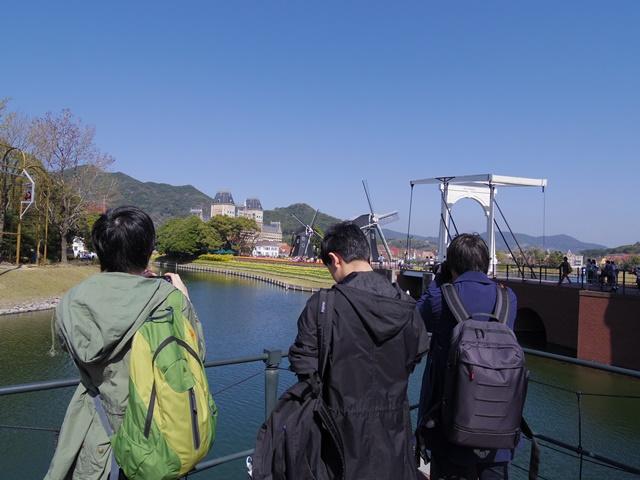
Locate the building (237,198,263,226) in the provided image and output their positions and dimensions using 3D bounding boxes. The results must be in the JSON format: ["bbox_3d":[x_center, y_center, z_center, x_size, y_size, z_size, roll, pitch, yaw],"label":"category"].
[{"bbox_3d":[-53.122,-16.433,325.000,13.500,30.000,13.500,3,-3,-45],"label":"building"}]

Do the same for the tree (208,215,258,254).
[{"bbox_3d":[-28.074,-1.623,138.000,16.000,13.200,13.500,1,-2,-11],"label":"tree"}]

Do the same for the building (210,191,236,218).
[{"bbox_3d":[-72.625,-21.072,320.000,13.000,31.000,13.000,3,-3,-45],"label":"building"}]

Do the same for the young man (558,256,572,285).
[{"bbox_3d":[15.140,1.898,26.200,0.650,1.710,0.550,-1,-3,41],"label":"young man"}]

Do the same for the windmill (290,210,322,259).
[{"bbox_3d":[-4.269,-1.682,110.000,7.500,12.700,11.800,-1,-3,40],"label":"windmill"}]

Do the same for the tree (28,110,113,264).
[{"bbox_3d":[-32.860,-7.178,56.000,11.000,20.200,10.500,2,-3,-30],"label":"tree"}]

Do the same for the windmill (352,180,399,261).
[{"bbox_3d":[7.535,-3.048,72.000,7.500,14.000,13.500,-2,-3,43],"label":"windmill"}]

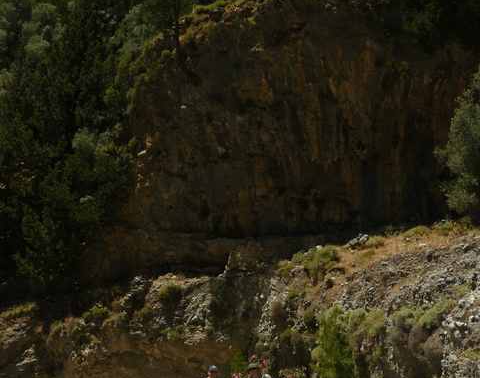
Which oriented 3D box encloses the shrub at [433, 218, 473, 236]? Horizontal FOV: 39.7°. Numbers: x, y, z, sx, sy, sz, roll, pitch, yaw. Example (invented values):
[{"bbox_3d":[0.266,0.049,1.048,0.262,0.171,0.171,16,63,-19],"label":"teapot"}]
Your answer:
[{"bbox_3d":[7.503,1.324,23.500,1.400,0.680,1.200,0,-16,0],"label":"shrub"}]

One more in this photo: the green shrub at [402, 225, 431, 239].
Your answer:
[{"bbox_3d":[6.364,1.569,24.000,1.000,0.520,0.900,0,-16,0],"label":"green shrub"}]

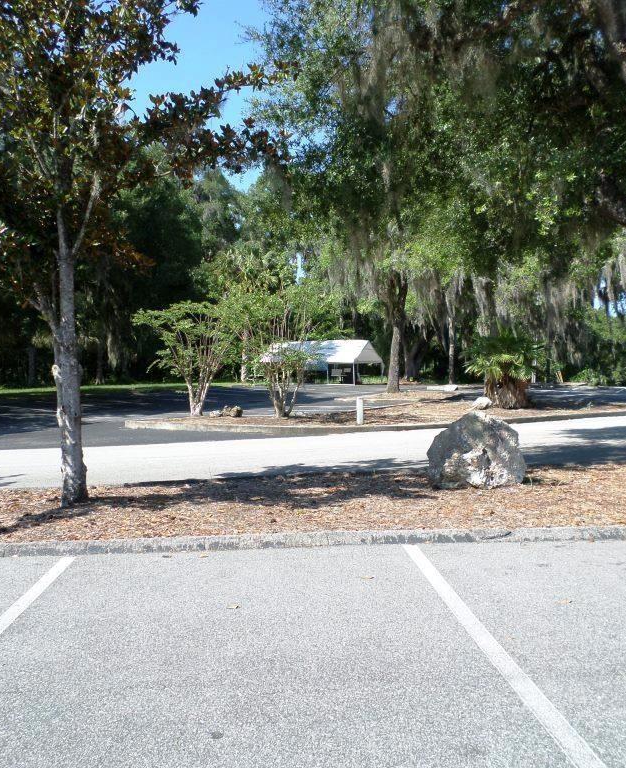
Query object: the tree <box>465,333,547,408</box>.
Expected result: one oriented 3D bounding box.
[{"bbox_3d":[6.065,-0.441,23.300,2.520,2.430,2.400,-1,1,0],"label":"tree"}]

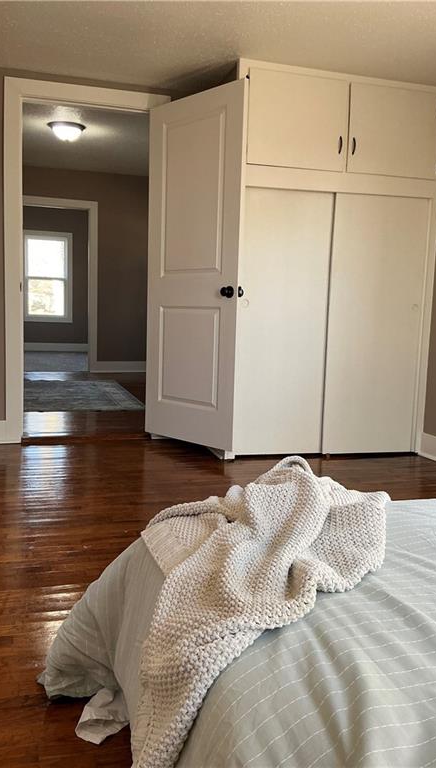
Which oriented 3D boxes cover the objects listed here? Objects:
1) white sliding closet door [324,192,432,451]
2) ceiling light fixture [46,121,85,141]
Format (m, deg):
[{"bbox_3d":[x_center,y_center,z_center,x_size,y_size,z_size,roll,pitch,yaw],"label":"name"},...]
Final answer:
[{"bbox_3d":[0.954,-0.344,3.790,0.644,1.548,0.035,0,8,-16],"label":"white sliding closet door"},{"bbox_3d":[-1.137,-1.900,4.694,0.298,0.140,0.298,0,8,-16],"label":"ceiling light fixture"}]

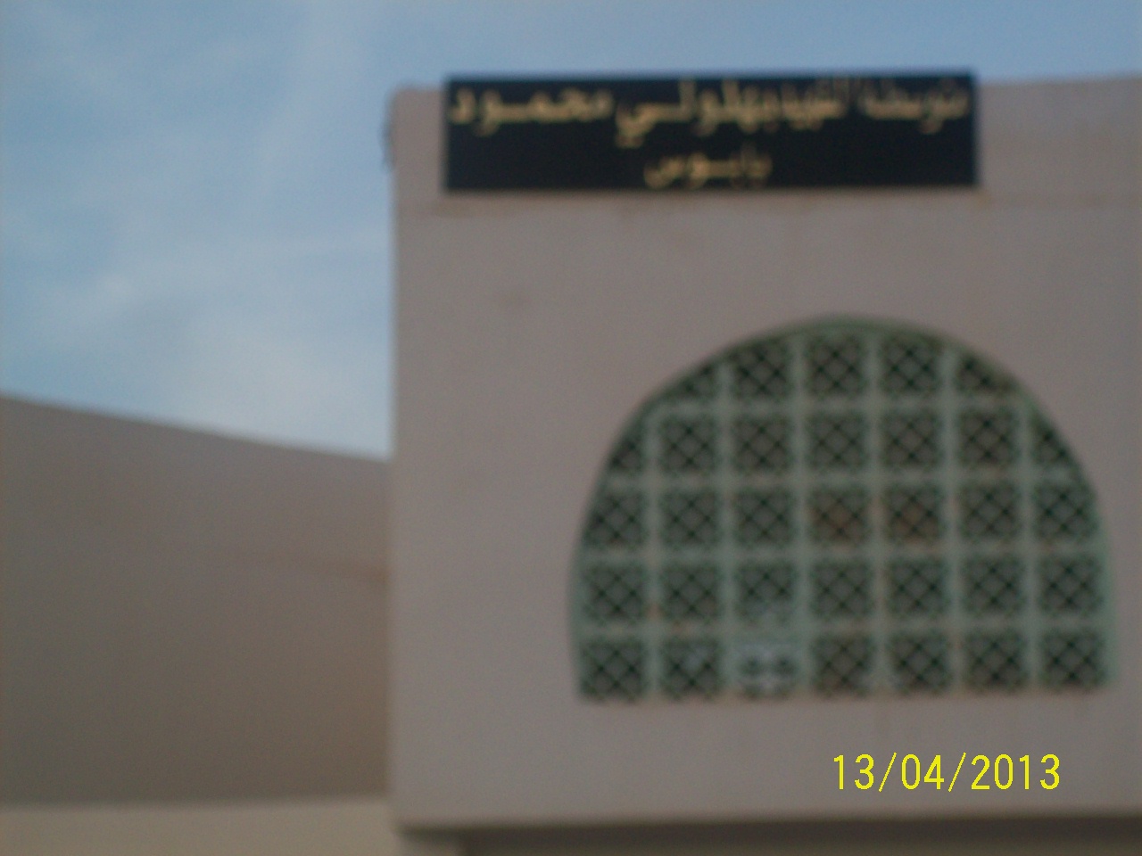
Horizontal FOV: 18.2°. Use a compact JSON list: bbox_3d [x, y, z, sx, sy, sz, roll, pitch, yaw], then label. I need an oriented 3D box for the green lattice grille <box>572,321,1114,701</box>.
[{"bbox_3d":[1.020,0.307,13.636,2.040,1.461,0.100,-1,-12,3],"label":"green lattice grille"}]

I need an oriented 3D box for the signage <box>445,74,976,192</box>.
[{"bbox_3d":[0.537,-1.144,13.870,2.054,0.460,0.050,-1,-12,3],"label":"signage"}]

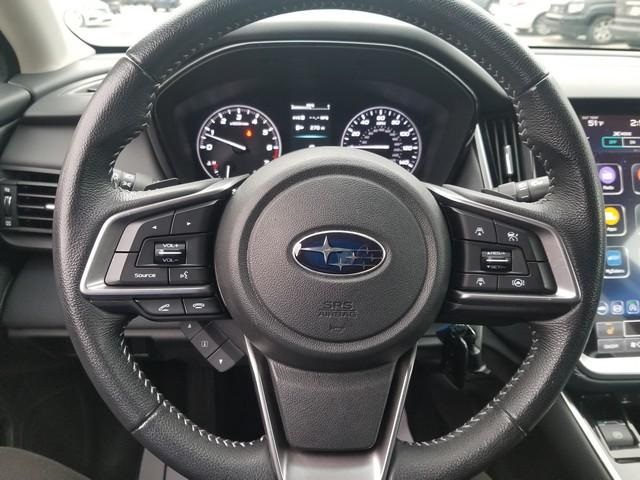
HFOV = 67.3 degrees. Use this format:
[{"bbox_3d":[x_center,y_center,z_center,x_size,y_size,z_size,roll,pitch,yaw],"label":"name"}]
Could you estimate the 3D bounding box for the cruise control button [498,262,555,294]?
[{"bbox_3d":[0.142,0.026,0.331,0.038,0.022,0.010,0,6,0],"label":"cruise control button"}]

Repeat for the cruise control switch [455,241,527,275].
[{"bbox_3d":[0.117,0.012,0.329,0.049,0.023,0.014,0,6,0],"label":"cruise control switch"}]

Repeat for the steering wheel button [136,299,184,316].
[{"bbox_3d":[-0.112,0.048,0.339,0.034,0.013,0.010,0,6,0],"label":"steering wheel button"}]

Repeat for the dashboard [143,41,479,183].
[{"bbox_3d":[-0.006,-0.146,0.570,0.377,0.172,0.100,0,11,0],"label":"dashboard"}]

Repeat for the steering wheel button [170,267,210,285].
[{"bbox_3d":[-0.089,0.024,0.330,0.028,0.012,0.010,0,6,0],"label":"steering wheel button"}]

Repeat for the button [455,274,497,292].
[{"bbox_3d":[0.107,0.030,0.331,0.029,0.012,0.010,0,6,0],"label":"button"}]

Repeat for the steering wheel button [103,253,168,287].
[{"bbox_3d":[-0.127,0.020,0.330,0.043,0.023,0.010,0,6,0],"label":"steering wheel button"}]

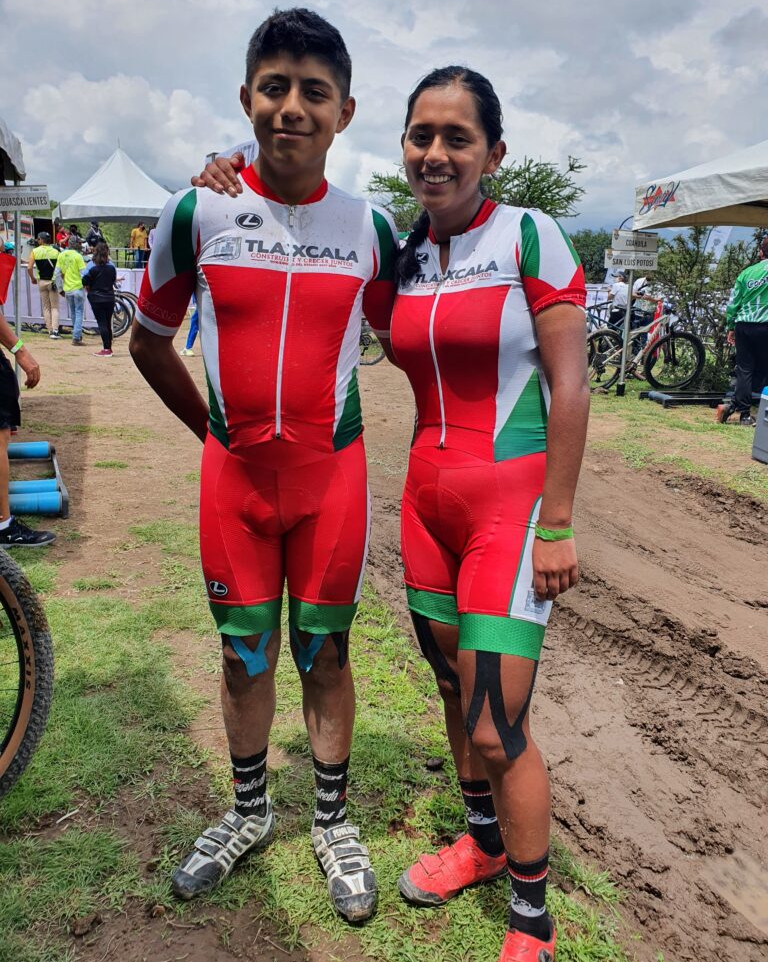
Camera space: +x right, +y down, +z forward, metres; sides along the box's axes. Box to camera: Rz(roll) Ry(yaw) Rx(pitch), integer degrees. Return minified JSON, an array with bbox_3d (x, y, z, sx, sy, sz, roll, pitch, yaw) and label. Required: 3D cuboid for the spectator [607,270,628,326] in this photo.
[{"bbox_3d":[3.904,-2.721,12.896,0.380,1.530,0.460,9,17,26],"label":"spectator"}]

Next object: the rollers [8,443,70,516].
[{"bbox_3d":[-2.160,-0.013,4.495,0.500,0.120,1.350,-5,16,-24],"label":"rollers"}]

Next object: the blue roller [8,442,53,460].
[{"bbox_3d":[-2.415,-0.193,5.060,0.400,0.112,0.112,-4,16,-23],"label":"blue roller"}]

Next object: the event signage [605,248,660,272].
[{"bbox_3d":[2.830,-2.523,8.800,0.670,0.210,0.030,-1,15,-12],"label":"event signage"}]

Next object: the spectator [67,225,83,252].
[{"bbox_3d":[-7.706,-5.535,19.213,0.470,1.660,0.320,-2,15,-14],"label":"spectator"}]

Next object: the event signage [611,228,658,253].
[{"bbox_3d":[2.876,-2.755,8.811,0.640,0.220,0.030,-4,16,-22],"label":"event signage"}]

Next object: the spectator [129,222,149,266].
[{"bbox_3d":[-6.507,-6.011,20.467,0.520,1.700,0.350,-5,16,-24],"label":"spectator"}]

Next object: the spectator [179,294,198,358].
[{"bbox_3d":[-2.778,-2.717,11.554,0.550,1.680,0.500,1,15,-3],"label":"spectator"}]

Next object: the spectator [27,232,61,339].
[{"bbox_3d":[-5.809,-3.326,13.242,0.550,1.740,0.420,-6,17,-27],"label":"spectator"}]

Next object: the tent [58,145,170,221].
[{"bbox_3d":[-8.193,-8.024,24.119,4.000,4.410,4.000,-2,16,-16],"label":"tent"}]

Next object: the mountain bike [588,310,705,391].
[{"bbox_3d":[3.256,-1.675,9.665,1.860,1.060,0.680,-2,16,-15],"label":"mountain bike"}]

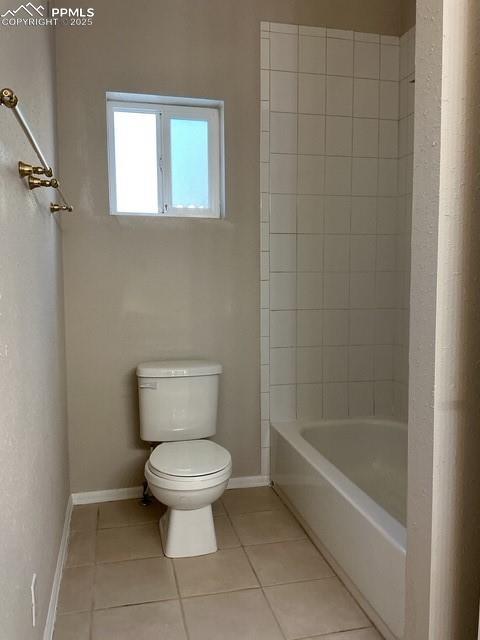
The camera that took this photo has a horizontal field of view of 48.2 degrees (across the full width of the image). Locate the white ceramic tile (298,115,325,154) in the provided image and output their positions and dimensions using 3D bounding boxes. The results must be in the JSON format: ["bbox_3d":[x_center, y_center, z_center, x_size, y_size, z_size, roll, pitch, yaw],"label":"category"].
[{"bbox_3d":[0.379,-0.972,2.828,0.151,0.203,0.010,-2,6,-13],"label":"white ceramic tile"}]

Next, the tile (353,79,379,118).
[{"bbox_3d":[0.668,-1.177,2.853,0.150,0.201,0.010,-2,6,-13],"label":"tile"}]

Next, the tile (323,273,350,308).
[{"bbox_3d":[0.533,-0.161,2.947,0.151,0.203,0.010,-2,6,-13],"label":"tile"}]

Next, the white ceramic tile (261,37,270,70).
[{"bbox_3d":[0.128,-1.345,2.727,0.046,0.150,0.010,-2,6,-14],"label":"white ceramic tile"}]

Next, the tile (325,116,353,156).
[{"bbox_3d":[0.529,-0.977,2.863,0.151,0.203,0.010,-2,6,-13],"label":"tile"}]

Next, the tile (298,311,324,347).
[{"bbox_3d":[0.380,0.043,2.934,0.152,0.203,0.010,-2,6,-13],"label":"tile"}]

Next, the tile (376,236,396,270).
[{"bbox_3d":[0.813,-0.373,2.991,0.117,0.203,0.010,-2,6,-13],"label":"tile"}]

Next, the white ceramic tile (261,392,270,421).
[{"bbox_3d":[0.137,0.470,2.905,0.046,0.150,0.010,-2,6,-14],"label":"white ceramic tile"}]

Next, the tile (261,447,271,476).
[{"bbox_3d":[0.137,0.778,2.955,0.050,0.157,0.010,-2,6,-13],"label":"tile"}]

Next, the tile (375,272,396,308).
[{"bbox_3d":[0.820,-0.167,3.029,0.120,0.203,0.010,-1,5,-12],"label":"tile"}]

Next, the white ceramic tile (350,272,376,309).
[{"bbox_3d":[0.682,-0.165,2.982,0.151,0.203,0.010,-2,6,-13],"label":"white ceramic tile"}]

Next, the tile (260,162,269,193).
[{"bbox_3d":[0.129,-0.742,2.790,0.050,0.152,0.010,-2,6,-13],"label":"tile"}]

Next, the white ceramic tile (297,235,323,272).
[{"bbox_3d":[0.380,-0.361,2.883,0.151,0.202,0.009,-1,5,-13],"label":"white ceramic tile"}]

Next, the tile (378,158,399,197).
[{"bbox_3d":[0.812,-0.782,2.947,0.117,0.203,0.010,-2,6,-13],"label":"tile"}]

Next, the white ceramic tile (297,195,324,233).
[{"bbox_3d":[0.374,-0.562,2.841,0.150,0.201,0.010,-2,6,-13],"label":"white ceramic tile"}]

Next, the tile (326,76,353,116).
[{"bbox_3d":[0.532,-1.196,2.873,0.152,0.203,0.010,-1,5,-12],"label":"tile"}]

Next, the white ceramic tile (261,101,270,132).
[{"bbox_3d":[0.129,-1.045,2.760,0.049,0.150,0.010,-2,6,-13],"label":"white ceramic tile"}]

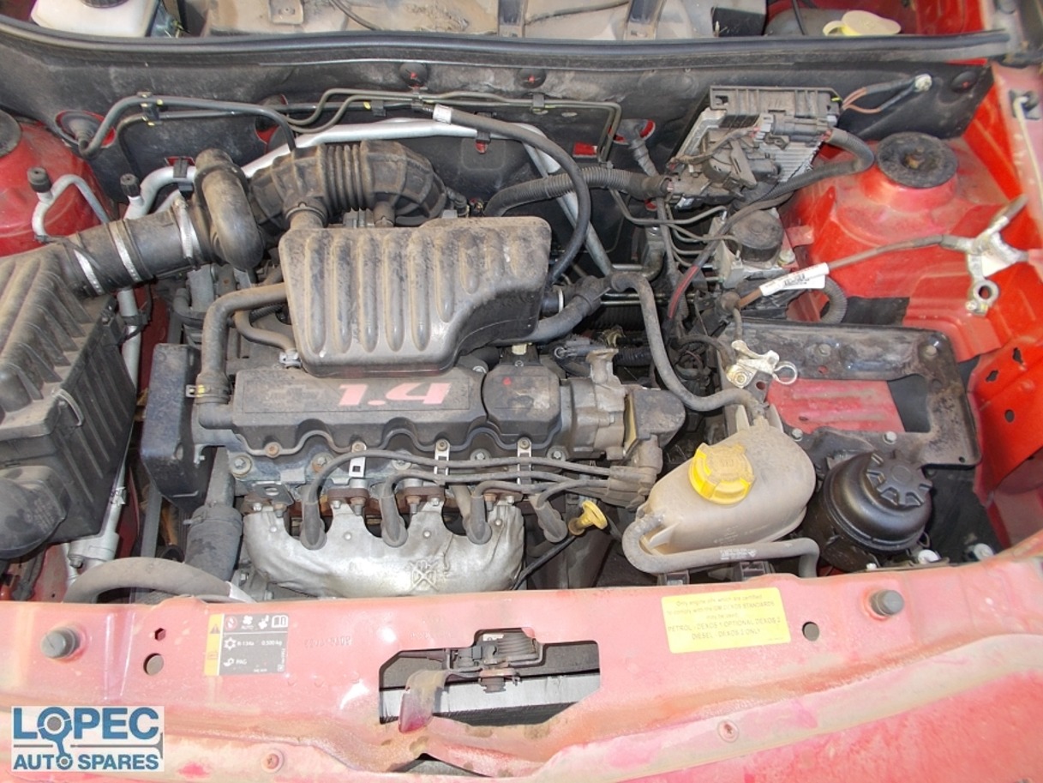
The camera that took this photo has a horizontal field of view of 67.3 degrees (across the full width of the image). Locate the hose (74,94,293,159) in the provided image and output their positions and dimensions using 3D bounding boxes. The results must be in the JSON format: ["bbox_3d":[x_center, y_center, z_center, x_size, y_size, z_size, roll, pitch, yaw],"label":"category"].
[{"bbox_3d":[-0.396,-0.313,0.934,0.258,0.050,0.072,-1,57,-4],"label":"hose"}]

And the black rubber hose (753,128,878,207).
[{"bbox_3d":[0.347,-0.269,0.938,0.135,0.069,0.073,-1,57,-4],"label":"black rubber hose"}]

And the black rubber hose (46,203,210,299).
[{"bbox_3d":[-0.430,-0.153,0.861,0.159,0.078,0.074,-20,61,-16],"label":"black rubber hose"}]

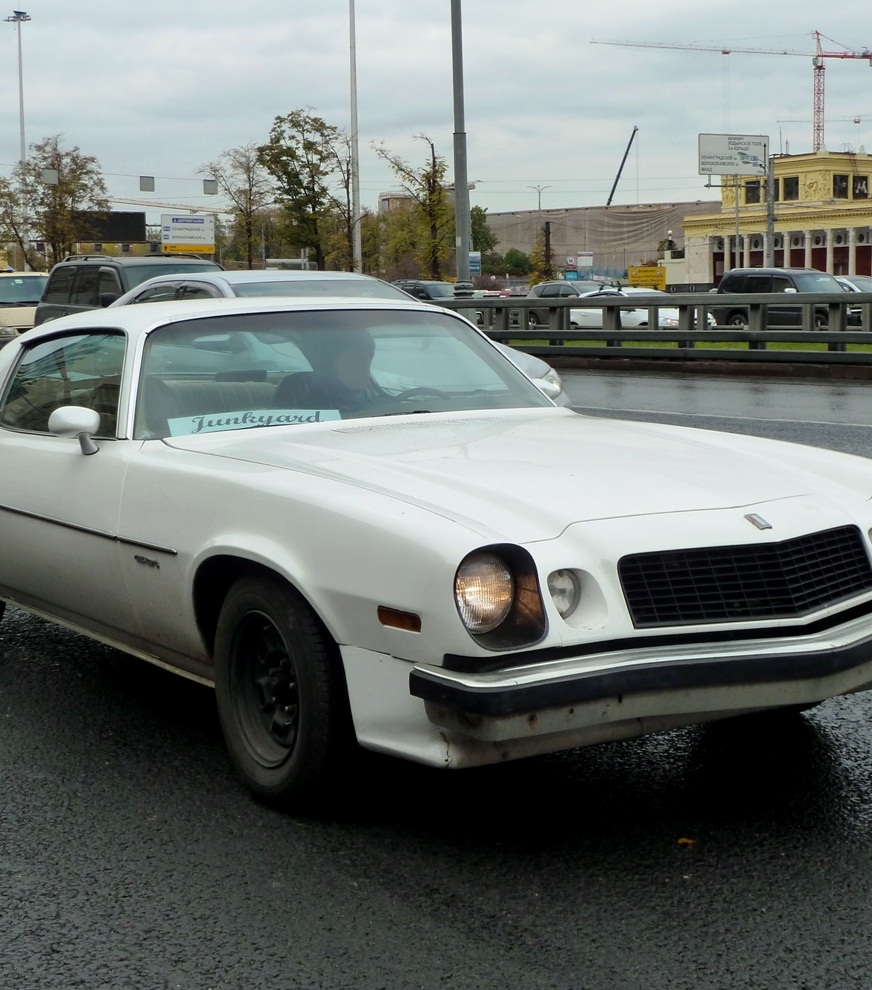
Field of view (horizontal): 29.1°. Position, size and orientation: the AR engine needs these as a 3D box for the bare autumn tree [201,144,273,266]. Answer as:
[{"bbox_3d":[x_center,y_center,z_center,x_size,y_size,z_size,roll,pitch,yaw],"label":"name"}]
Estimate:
[{"bbox_3d":[-9.255,-12.100,78.493,3.496,8.700,3.321,-1,7,0],"label":"bare autumn tree"}]

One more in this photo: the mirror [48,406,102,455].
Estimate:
[{"bbox_3d":[-1.114,-0.201,5.179,0.170,0.155,0.130,-6,8,-33],"label":"mirror"}]

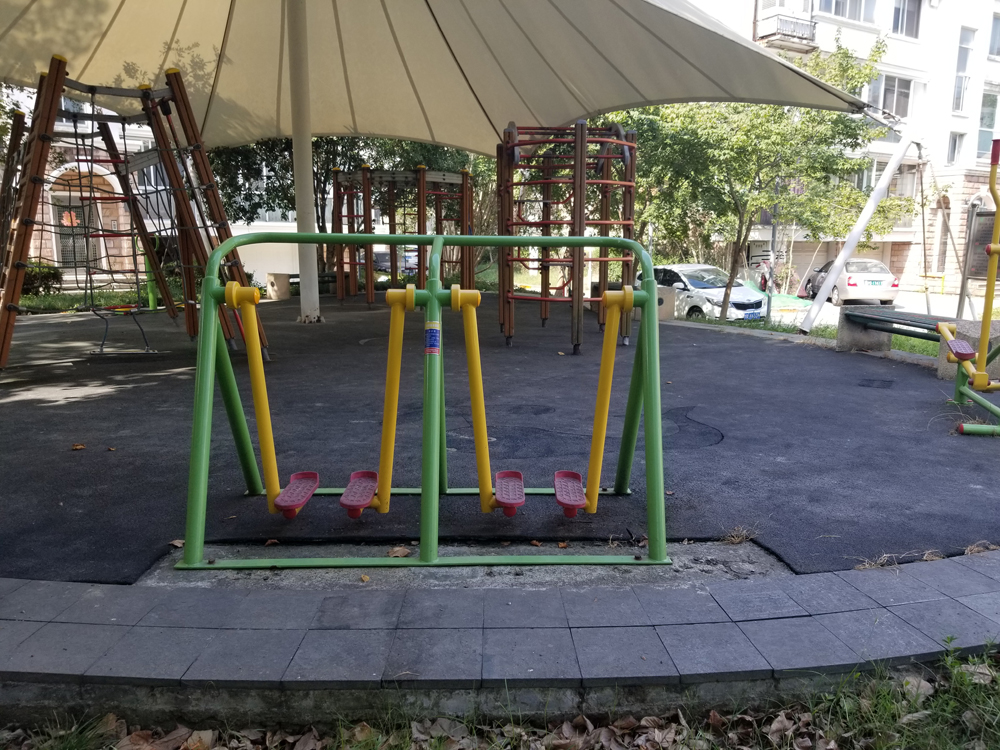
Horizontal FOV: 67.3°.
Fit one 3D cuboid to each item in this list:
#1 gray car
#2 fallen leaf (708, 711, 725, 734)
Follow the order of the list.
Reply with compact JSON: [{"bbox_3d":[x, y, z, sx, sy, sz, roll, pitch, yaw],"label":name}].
[{"bbox_3d":[11.441,-3.092,24.734,1.700,1.450,4.350,1,10,3],"label":"gray car"},{"bbox_3d":[0.635,1.023,2.212,0.048,0.035,0.055,0,10,0],"label":"fallen leaf"}]

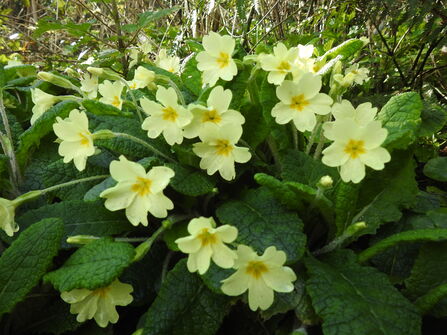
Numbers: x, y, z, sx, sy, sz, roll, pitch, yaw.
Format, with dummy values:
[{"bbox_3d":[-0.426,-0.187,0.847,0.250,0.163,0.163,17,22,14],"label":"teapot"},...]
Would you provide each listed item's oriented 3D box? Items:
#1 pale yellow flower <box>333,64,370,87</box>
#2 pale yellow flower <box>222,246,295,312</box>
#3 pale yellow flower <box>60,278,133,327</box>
[{"bbox_3d":[0.120,-0.086,0.290,0.032,0.020,0.018,-11,53,-28],"label":"pale yellow flower"},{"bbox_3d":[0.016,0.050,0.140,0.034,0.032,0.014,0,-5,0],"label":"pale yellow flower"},{"bbox_3d":[-0.063,0.065,0.154,0.034,0.030,0.013,-1,16,-3],"label":"pale yellow flower"}]

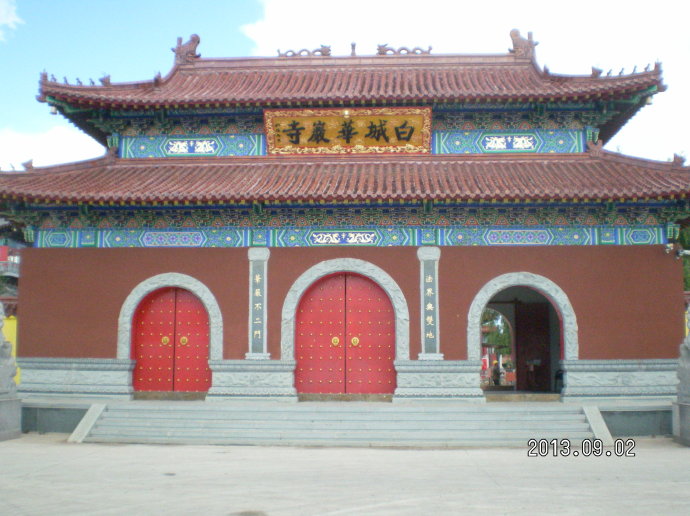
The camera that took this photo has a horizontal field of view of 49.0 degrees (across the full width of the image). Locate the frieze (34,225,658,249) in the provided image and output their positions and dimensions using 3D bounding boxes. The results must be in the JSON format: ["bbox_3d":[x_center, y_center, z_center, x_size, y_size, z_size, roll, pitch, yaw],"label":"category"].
[{"bbox_3d":[-0.020,-0.464,17.826,14.798,0.520,0.250,0,-7,3],"label":"frieze"}]

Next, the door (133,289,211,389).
[{"bbox_3d":[-4.139,1.953,18.115,1.933,2.491,0.120,0,-7,3],"label":"door"}]

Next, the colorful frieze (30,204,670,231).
[{"bbox_3d":[-0.015,-0.884,17.521,14.580,0.554,0.600,0,-7,3],"label":"colorful frieze"}]

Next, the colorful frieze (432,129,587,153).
[{"bbox_3d":[4.218,-2.997,19.643,3.888,0.690,0.200,0,-7,3],"label":"colorful frieze"}]

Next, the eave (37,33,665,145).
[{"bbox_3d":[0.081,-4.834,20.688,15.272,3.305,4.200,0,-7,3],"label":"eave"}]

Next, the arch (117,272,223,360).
[{"bbox_3d":[-4.072,1.368,17.722,2.499,2.045,0.220,0,-7,3],"label":"arch"}]

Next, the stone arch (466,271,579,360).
[{"bbox_3d":[4.044,1.337,17.320,2.510,1.998,0.220,0,-7,3],"label":"stone arch"}]

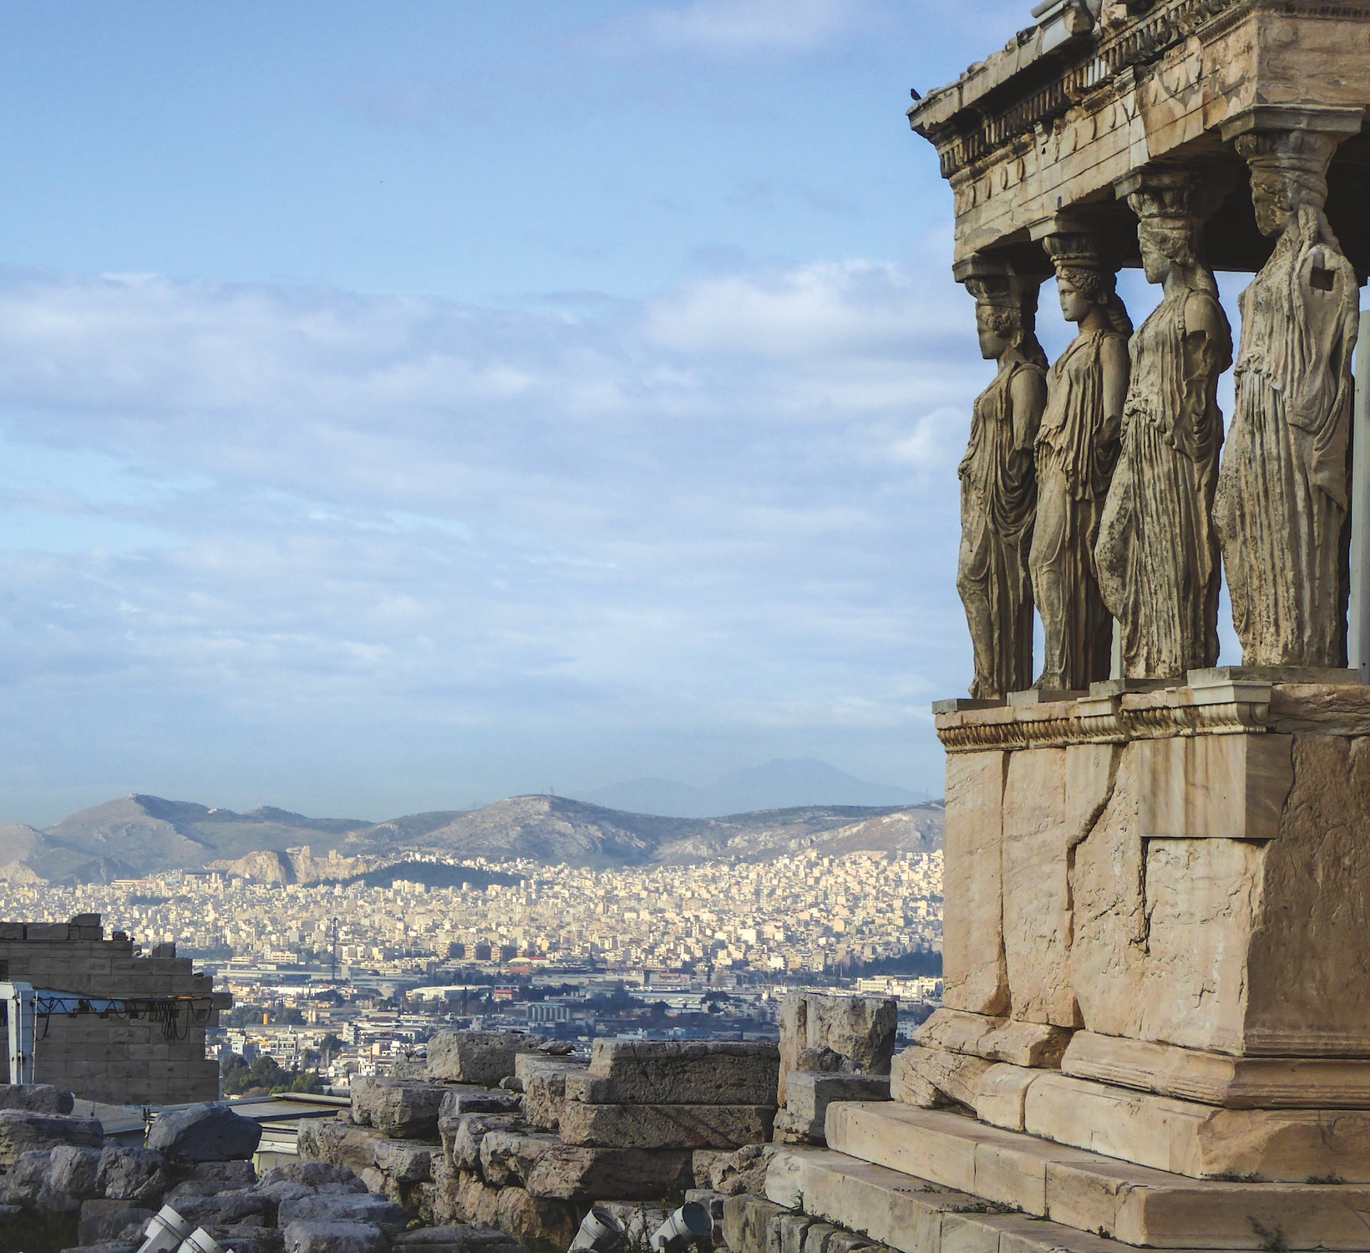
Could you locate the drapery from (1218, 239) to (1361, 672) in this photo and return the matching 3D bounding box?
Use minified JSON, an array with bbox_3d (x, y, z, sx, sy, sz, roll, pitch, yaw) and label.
[{"bbox_3d":[2.483,-0.720,21.266,0.510,1.747,0.640,2,-3,-9],"label":"drapery"}]

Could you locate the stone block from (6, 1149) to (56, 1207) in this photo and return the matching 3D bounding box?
[{"bbox_3d":[-3.813,3.225,30.200,0.320,0.330,0.330,2,-3,-9],"label":"stone block"}]

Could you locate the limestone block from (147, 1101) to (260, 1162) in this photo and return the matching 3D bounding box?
[{"bbox_3d":[-3.525,3.695,37.802,0.787,0.397,0.550,1,-3,11],"label":"limestone block"}]

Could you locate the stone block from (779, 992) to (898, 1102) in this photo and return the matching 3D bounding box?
[{"bbox_3d":[0.822,2.288,27.900,0.550,0.600,0.450,2,-2,-9],"label":"stone block"}]

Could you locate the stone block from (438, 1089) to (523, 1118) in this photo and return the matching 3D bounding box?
[{"bbox_3d":[-1.175,2.738,29.600,0.440,0.160,0.400,2,-3,-9],"label":"stone block"}]

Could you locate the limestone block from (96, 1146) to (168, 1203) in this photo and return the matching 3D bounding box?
[{"bbox_3d":[-3.364,3.340,31.500,0.400,0.340,0.400,2,-2,-9],"label":"limestone block"}]

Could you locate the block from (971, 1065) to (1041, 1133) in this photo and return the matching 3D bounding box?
[{"bbox_3d":[1.700,2.221,24.305,0.440,0.280,1.030,2,-2,-9],"label":"block"}]

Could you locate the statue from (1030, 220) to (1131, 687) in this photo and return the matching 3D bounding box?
[{"bbox_3d":[1.922,-0.819,24.753,0.530,2.240,0.580,2,-2,-9],"label":"statue"}]

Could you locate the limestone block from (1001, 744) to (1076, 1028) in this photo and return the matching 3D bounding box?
[{"bbox_3d":[1.889,1.232,24.739,0.400,1.310,1.450,2,-2,-9],"label":"limestone block"}]

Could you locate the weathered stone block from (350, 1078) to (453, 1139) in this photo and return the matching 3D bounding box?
[{"bbox_3d":[-1.929,3.284,35.236,0.670,0.370,0.700,1,-2,-1],"label":"weathered stone block"}]

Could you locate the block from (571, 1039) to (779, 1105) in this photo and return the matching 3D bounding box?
[{"bbox_3d":[-0.047,2.493,28.800,1.080,0.350,0.750,2,-2,-9],"label":"block"}]

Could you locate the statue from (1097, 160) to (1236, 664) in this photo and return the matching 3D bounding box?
[{"bbox_3d":[2.159,-0.893,23.101,0.530,2.250,0.580,2,-2,-9],"label":"statue"}]

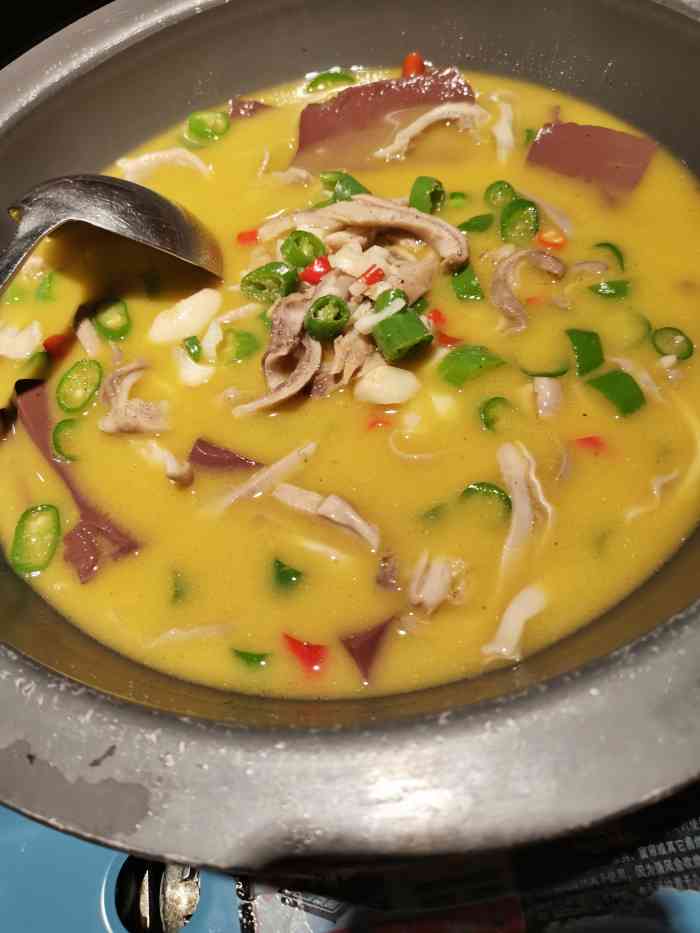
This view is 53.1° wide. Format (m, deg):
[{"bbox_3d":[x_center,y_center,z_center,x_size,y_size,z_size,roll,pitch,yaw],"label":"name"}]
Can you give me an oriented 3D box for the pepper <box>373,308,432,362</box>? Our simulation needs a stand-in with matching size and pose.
[{"bbox_3d":[0.019,-0.048,0.259,0.018,0.016,0.013,-30,77,-7],"label":"pepper"}]

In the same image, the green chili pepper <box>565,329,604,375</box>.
[{"bbox_3d":[0.087,-0.042,0.258,0.011,0.010,0.015,-13,61,2],"label":"green chili pepper"}]

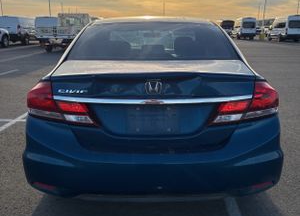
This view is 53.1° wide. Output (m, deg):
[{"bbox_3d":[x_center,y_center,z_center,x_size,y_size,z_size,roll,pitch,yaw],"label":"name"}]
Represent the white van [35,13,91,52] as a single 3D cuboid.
[{"bbox_3d":[-5.150,-4.921,19.386,2.200,2.320,6.200,0,15,1],"label":"white van"}]

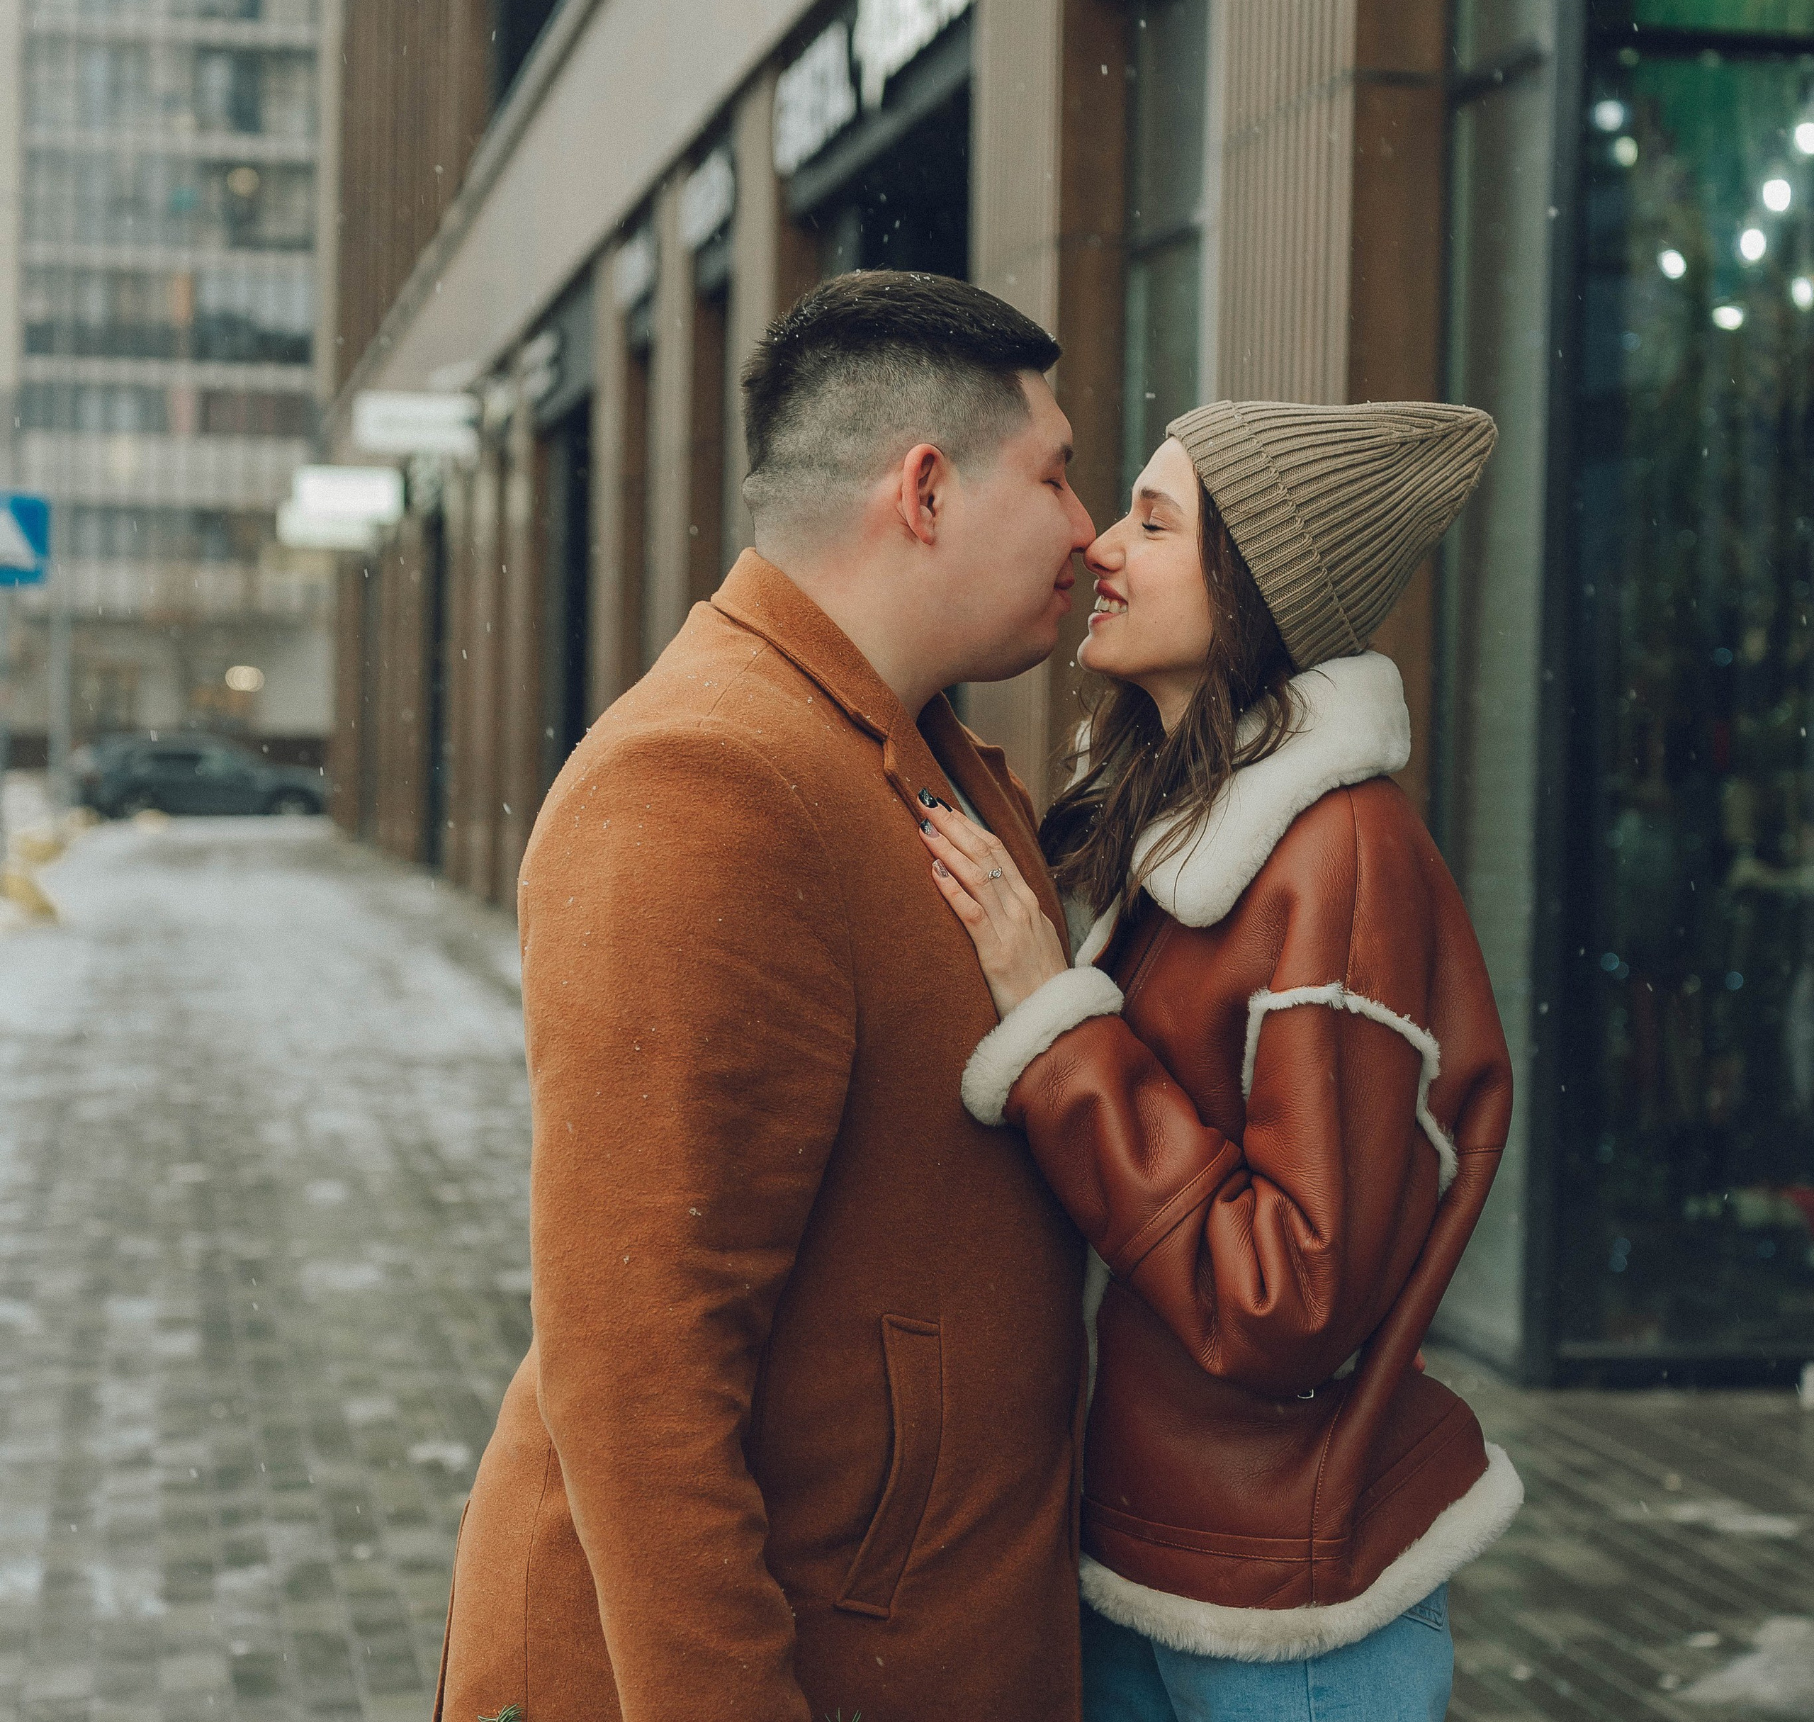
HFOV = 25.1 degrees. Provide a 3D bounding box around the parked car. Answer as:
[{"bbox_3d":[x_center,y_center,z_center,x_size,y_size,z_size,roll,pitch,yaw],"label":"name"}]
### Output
[{"bbox_3d":[-12.630,-1.540,73.900,4.600,1.480,1.820,1,2,-10],"label":"parked car"}]

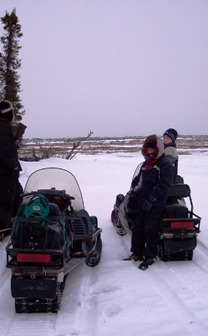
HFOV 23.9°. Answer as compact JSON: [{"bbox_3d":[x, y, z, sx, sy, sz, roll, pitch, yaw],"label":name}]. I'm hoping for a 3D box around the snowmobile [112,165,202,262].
[{"bbox_3d":[0.798,0.500,7.665,1.150,1.250,2.850,-1,3,-6],"label":"snowmobile"}]

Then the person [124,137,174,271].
[{"bbox_3d":[0.574,0.403,6.270,0.560,1.620,0.520,2,5,43],"label":"person"}]

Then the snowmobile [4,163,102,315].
[{"bbox_3d":[-0.636,0.632,5.841,1.150,1.250,2.850,-1,3,0],"label":"snowmobile"}]

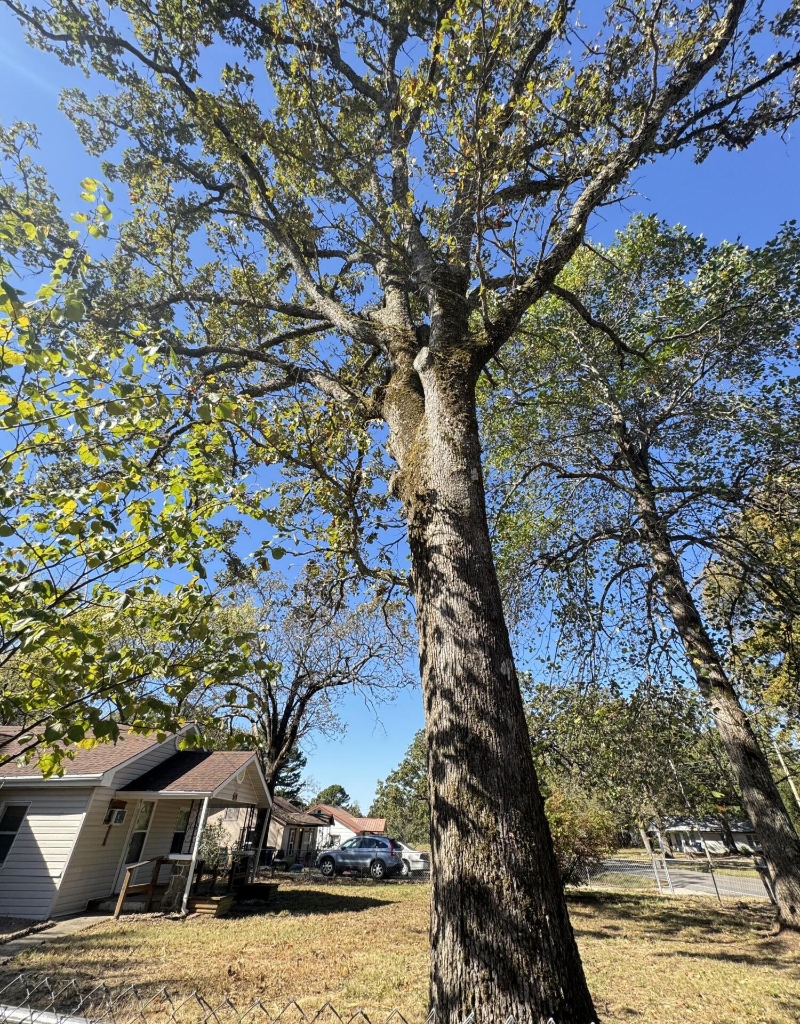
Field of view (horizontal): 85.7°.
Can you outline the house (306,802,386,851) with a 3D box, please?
[{"bbox_3d":[-6.198,32.731,43.806,10.362,4.635,7.800,-5,-37,7],"label":"house"}]

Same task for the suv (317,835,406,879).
[{"bbox_3d":[-2.035,17.494,22.000,4.540,1.680,1.820,-10,-38,14],"label":"suv"}]

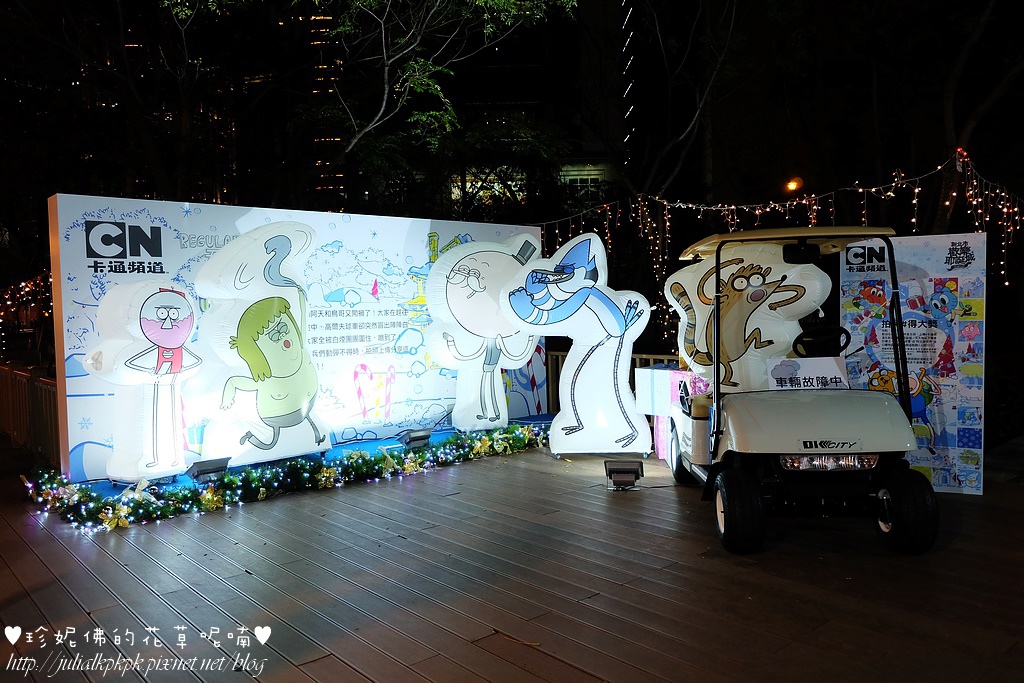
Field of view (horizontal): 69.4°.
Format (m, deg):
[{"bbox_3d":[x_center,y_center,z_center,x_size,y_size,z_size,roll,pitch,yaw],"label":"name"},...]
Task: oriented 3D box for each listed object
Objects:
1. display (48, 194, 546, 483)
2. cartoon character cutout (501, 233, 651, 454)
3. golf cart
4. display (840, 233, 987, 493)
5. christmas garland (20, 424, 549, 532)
[{"bbox_3d":[-1.687,-0.135,7.548,5.058,2.264,0.409,-3,4,-40],"label":"display"},{"bbox_3d":[0.596,0.020,6.824,1.345,2.013,0.478,-1,3,5],"label":"cartoon character cutout"},{"bbox_3d":[1.761,0.214,4.821,1.196,1.784,2.441,-1,3,3],"label":"golf cart"},{"bbox_3d":[2.845,0.163,5.283,0.908,1.805,0.070,0,3,22],"label":"display"},{"bbox_3d":[-1.487,0.970,6.438,4.613,0.219,1.415,-3,4,-40],"label":"christmas garland"}]

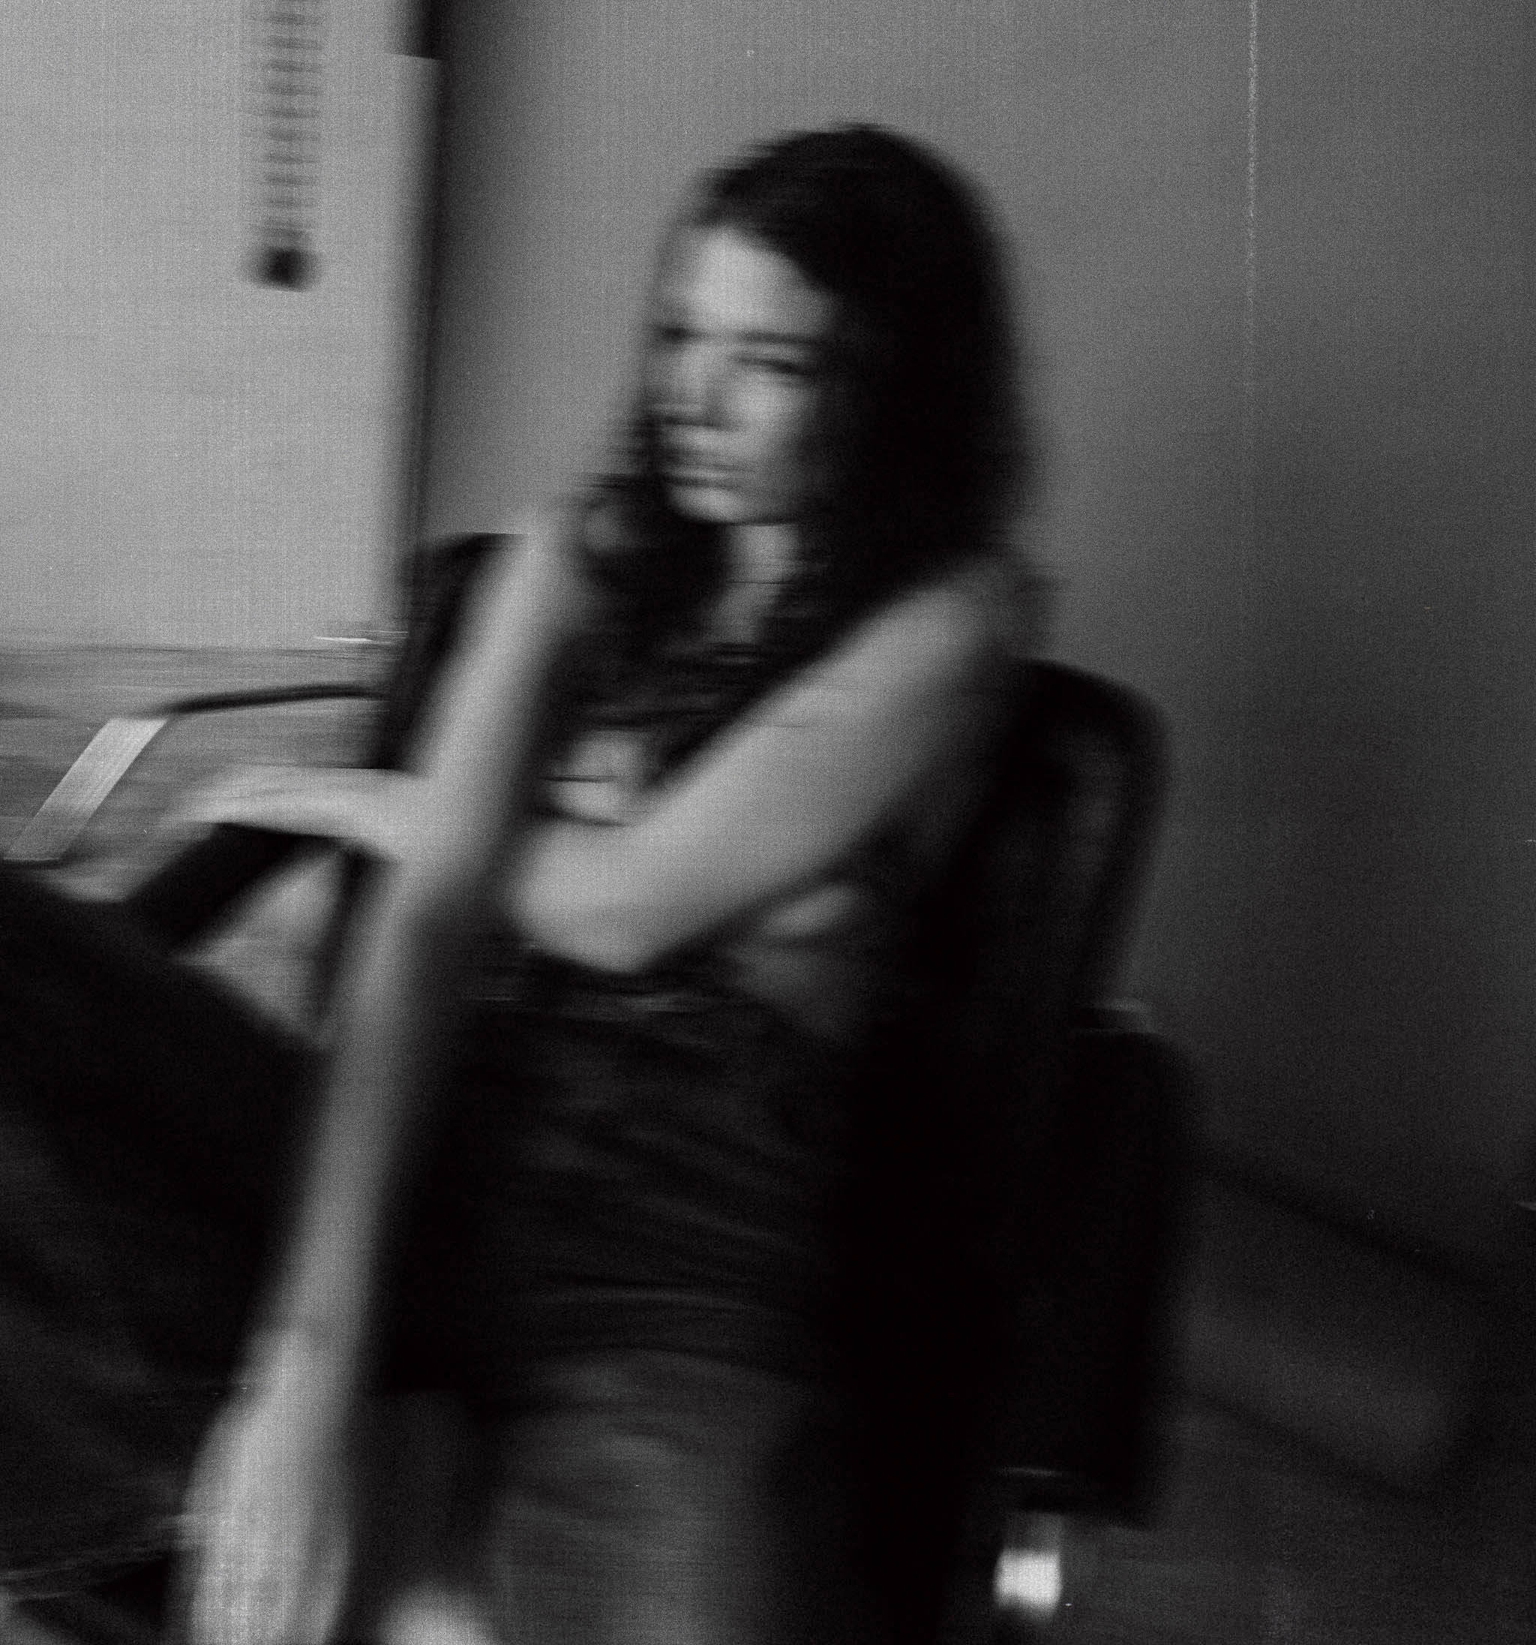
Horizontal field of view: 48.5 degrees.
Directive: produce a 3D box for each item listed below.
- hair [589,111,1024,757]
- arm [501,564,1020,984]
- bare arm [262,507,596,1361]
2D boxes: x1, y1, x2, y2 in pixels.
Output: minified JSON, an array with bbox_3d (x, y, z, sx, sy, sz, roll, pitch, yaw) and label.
[{"bbox_3d":[0.028,-0.249,1.102,0.225,0.380,0.250,16,17,37],"label":"hair"},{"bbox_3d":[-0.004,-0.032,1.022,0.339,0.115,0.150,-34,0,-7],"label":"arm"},{"bbox_3d":[-0.209,0.054,1.102,0.100,0.581,0.115,9,-20,14],"label":"bare arm"}]

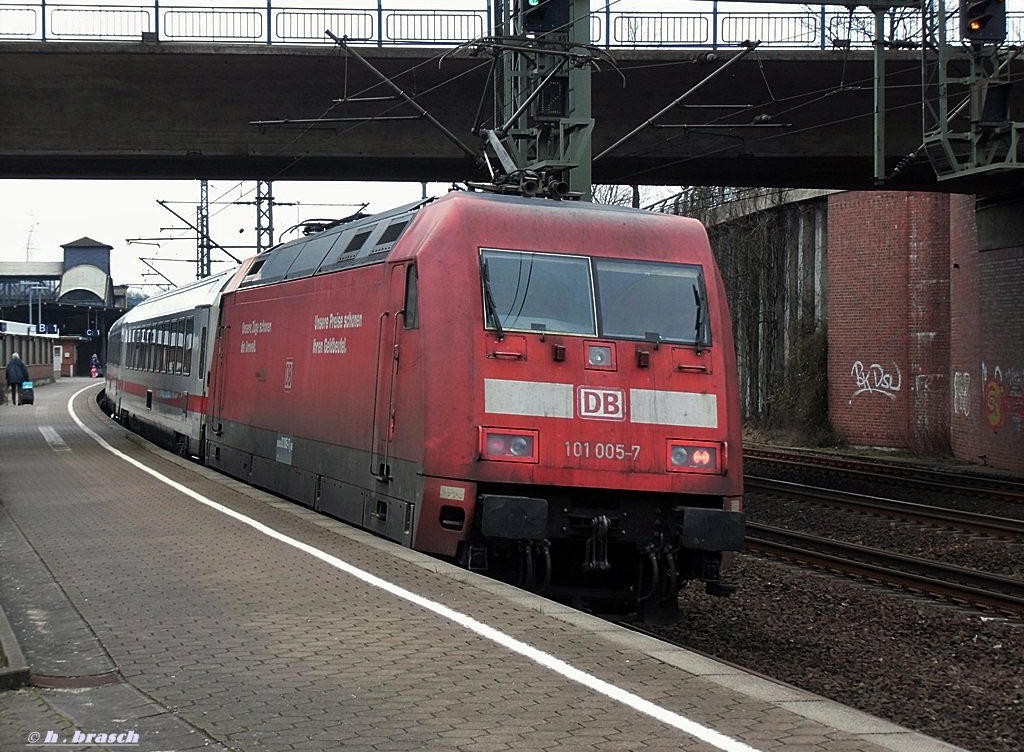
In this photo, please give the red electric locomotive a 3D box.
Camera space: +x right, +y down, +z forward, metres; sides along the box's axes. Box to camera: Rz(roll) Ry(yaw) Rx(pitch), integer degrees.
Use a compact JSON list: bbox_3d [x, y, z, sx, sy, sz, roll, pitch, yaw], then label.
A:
[{"bbox_3d":[-1.256,0.214,30.542,2.970,3.900,19.100,4,0,-13],"label":"red electric locomotive"}]

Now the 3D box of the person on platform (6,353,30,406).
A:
[{"bbox_3d":[-15.541,0.104,80.000,0.640,1.660,0.450,0,1,-7],"label":"person on platform"}]

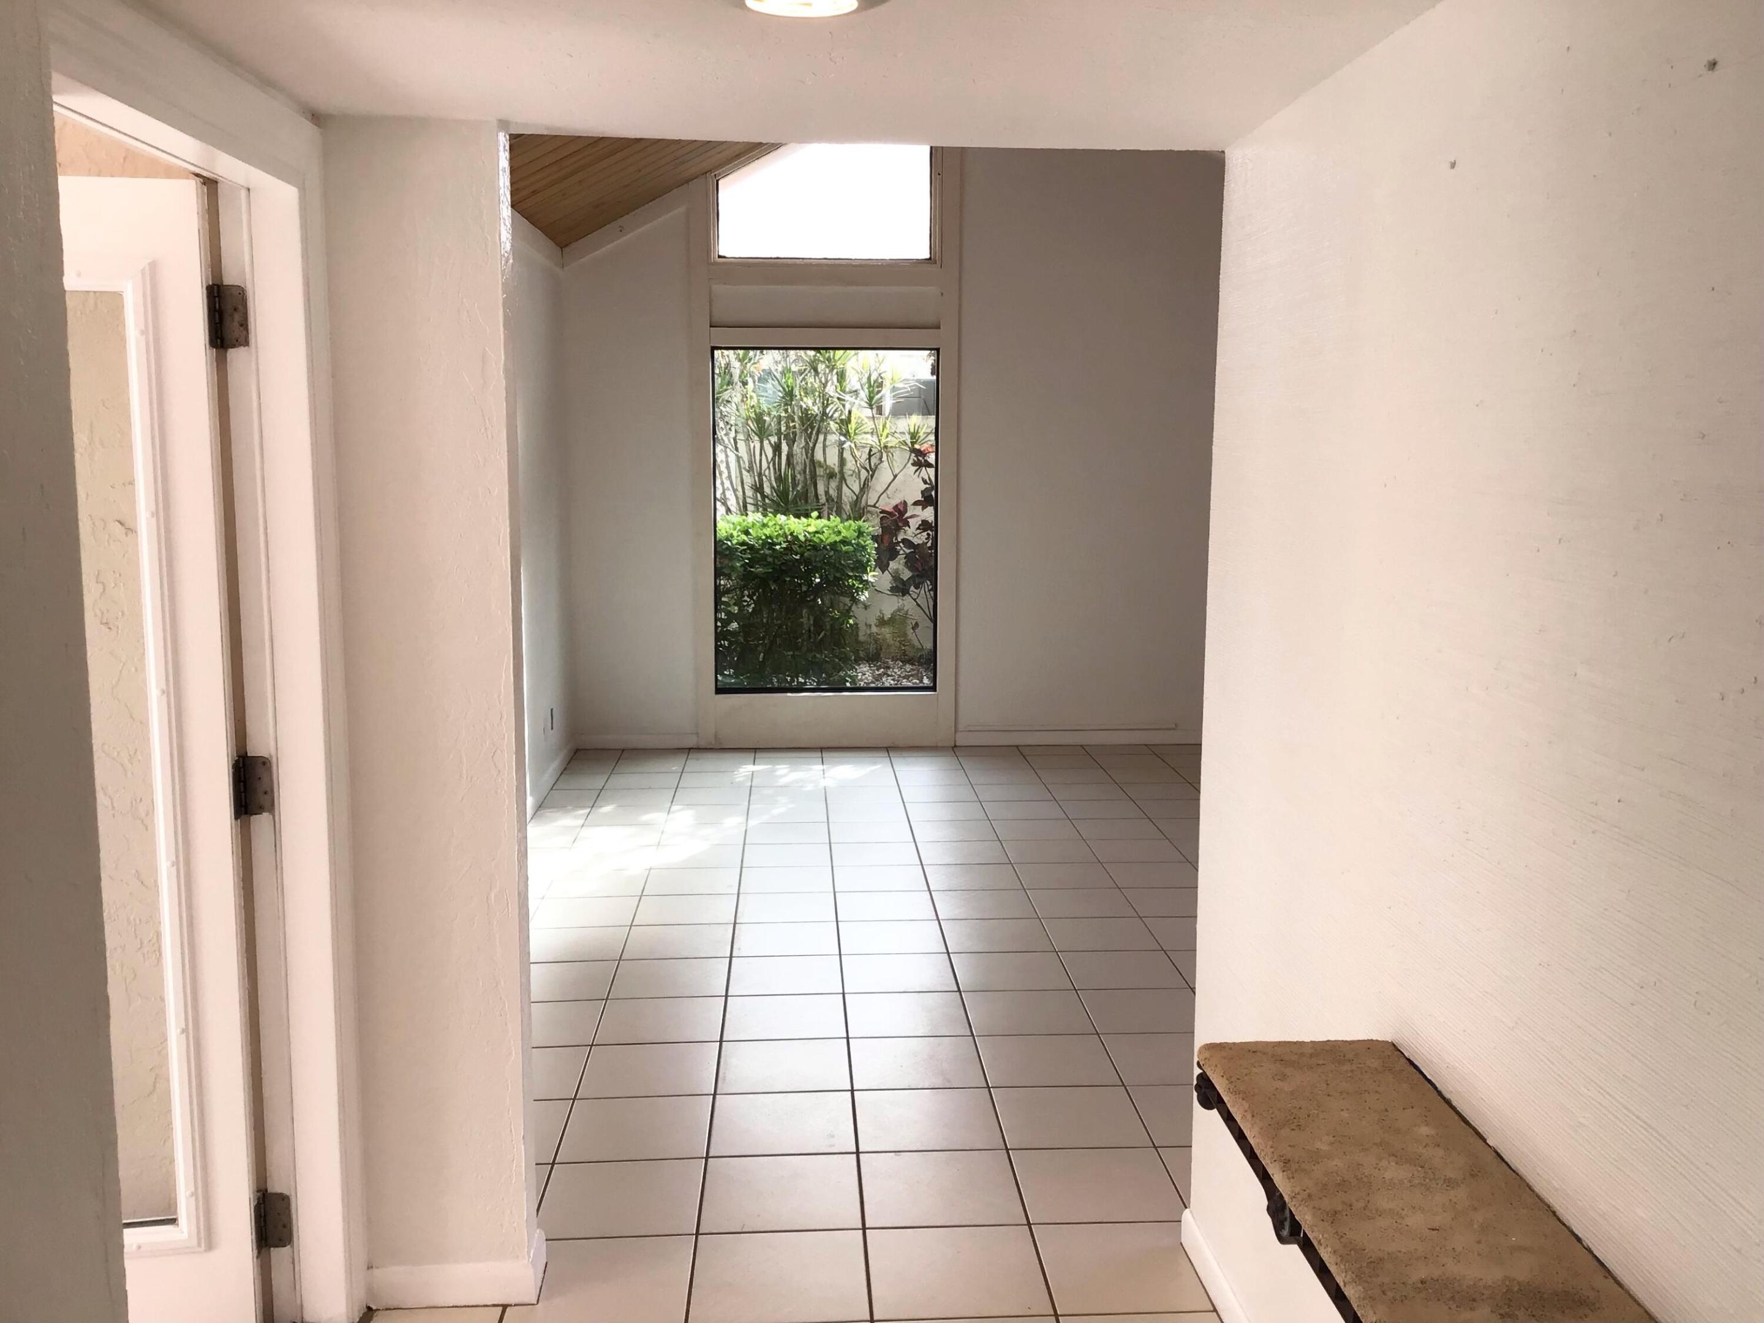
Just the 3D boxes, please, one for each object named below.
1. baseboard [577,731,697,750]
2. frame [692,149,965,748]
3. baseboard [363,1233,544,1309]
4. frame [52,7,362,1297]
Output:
[{"bbox_3d":[-1.272,0.420,8.237,0.635,0.082,0.017,0,8,-3],"label":"baseboard"},{"bbox_3d":[-0.284,-1.155,8.111,1.355,3.238,0.120,0,8,-3],"label":"frame"},{"bbox_3d":[-0.804,1.155,3.026,0.309,0.087,0.151,0,8,-3],"label":"baseboard"},{"bbox_3d":[-0.992,0.232,2.245,0.165,2.130,1.108,0,8,-3],"label":"frame"}]

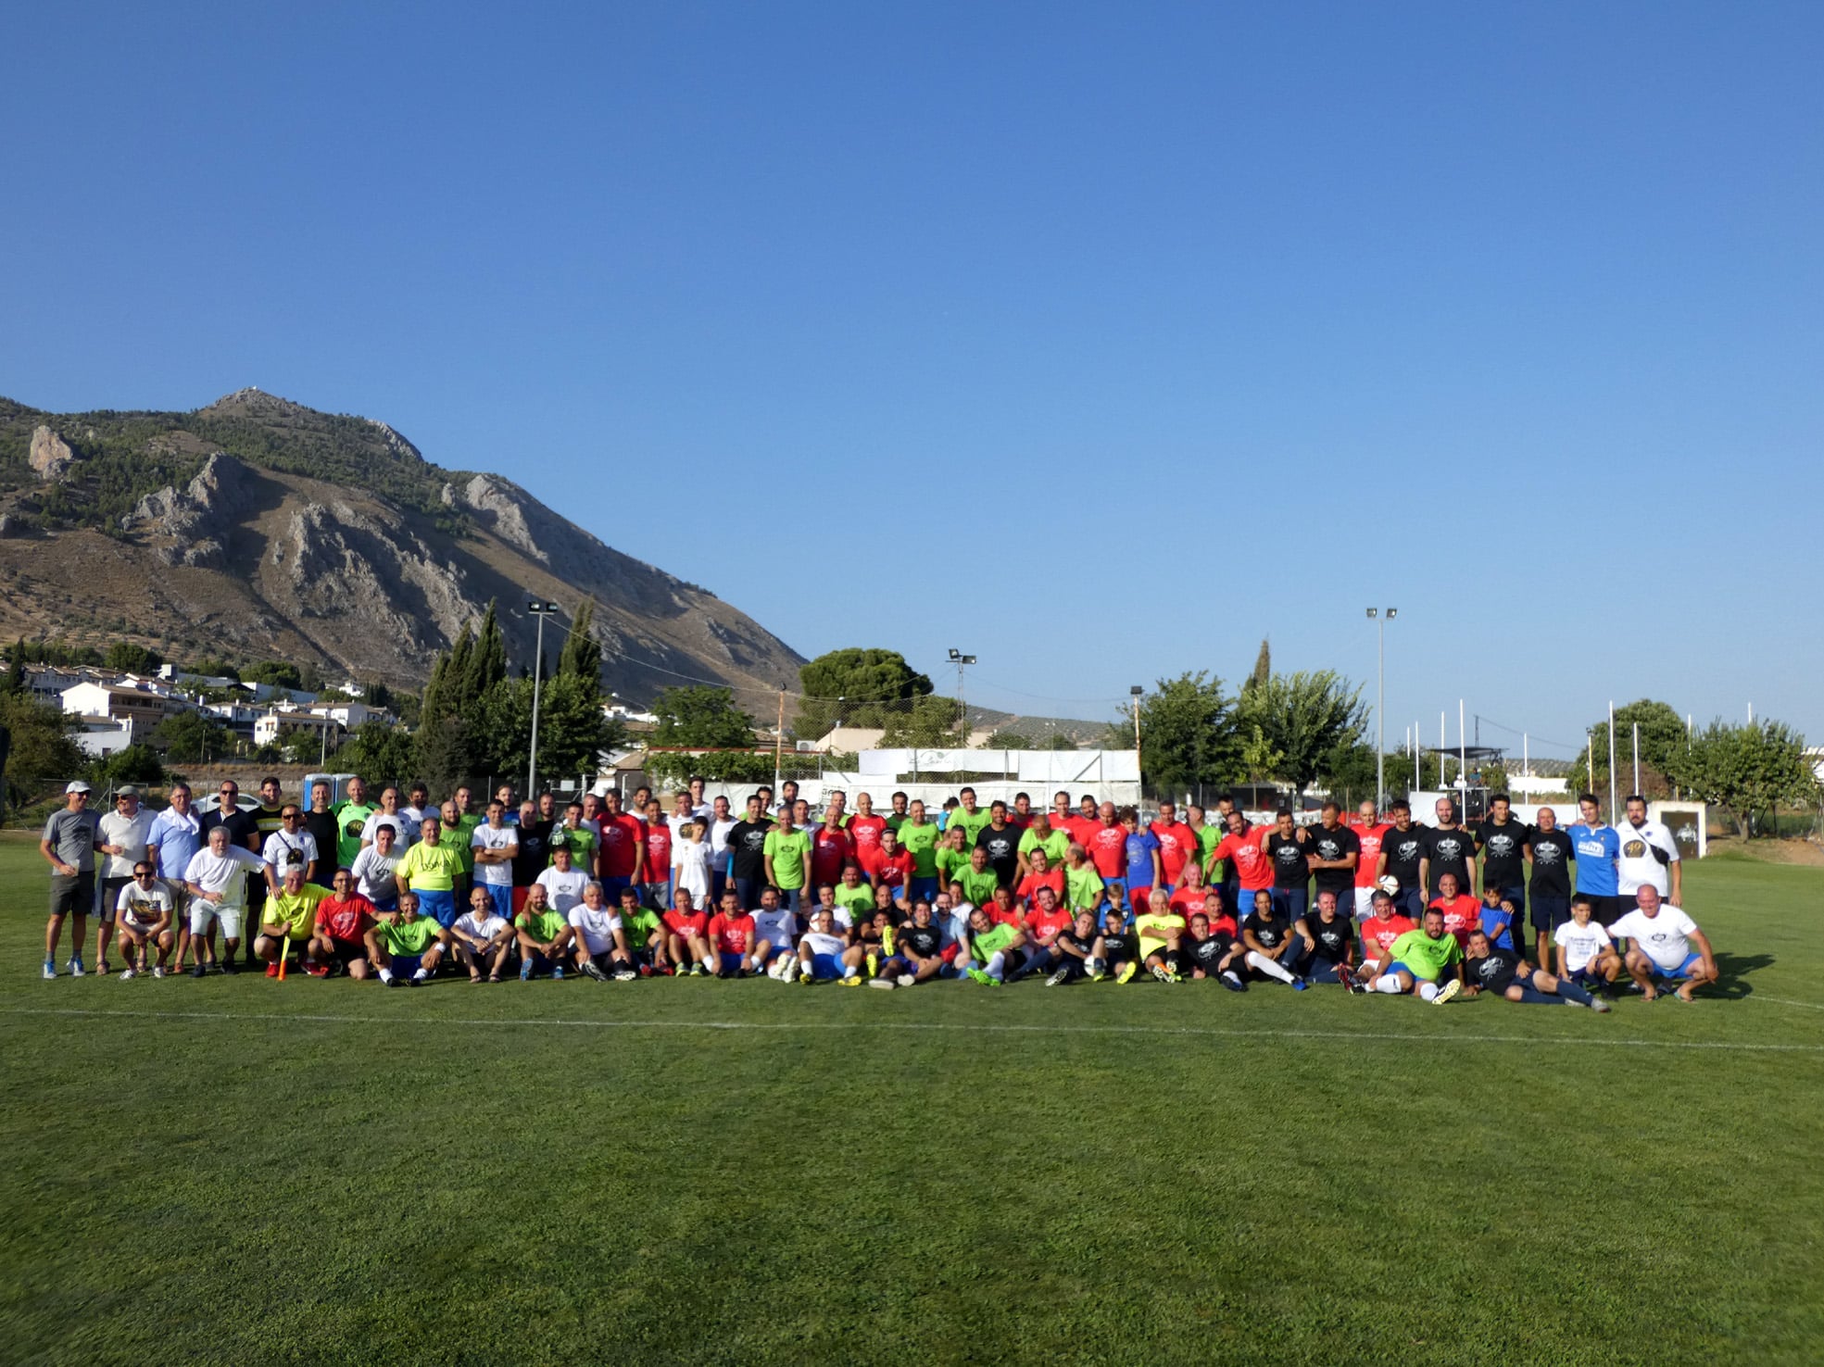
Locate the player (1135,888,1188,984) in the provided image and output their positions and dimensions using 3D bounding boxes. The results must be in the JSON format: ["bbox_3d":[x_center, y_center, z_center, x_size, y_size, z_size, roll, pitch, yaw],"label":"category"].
[{"bbox_3d":[2.429,2.441,15.350,0.540,0.880,0.800,0,-4,7],"label":"player"}]

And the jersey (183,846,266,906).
[{"bbox_3d":[-6.178,1.727,14.200,0.740,0.560,0.420,2,-5,-20],"label":"jersey"}]

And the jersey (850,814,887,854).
[{"bbox_3d":[-0.467,1.714,16.716,0.460,0.640,0.290,1,-5,-2],"label":"jersey"}]

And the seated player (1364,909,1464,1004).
[{"bbox_3d":[4.330,2.325,13.661,0.840,0.743,0.830,0,-5,5],"label":"seated player"}]

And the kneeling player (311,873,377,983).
[{"bbox_3d":[-5.174,2.199,14.400,0.620,0.960,0.720,2,-5,-14],"label":"kneeling player"}]

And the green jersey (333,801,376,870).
[{"bbox_3d":[-5.556,1.516,15.800,0.520,0.690,0.300,2,-5,-17],"label":"green jersey"}]

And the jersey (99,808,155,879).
[{"bbox_3d":[-7.148,1.460,14.400,0.510,0.660,0.300,3,-5,-22],"label":"jersey"}]

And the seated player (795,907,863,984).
[{"bbox_3d":[-0.775,2.483,14.950,0.660,0.660,1.050,1,-4,-3],"label":"seated player"}]

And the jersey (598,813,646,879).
[{"bbox_3d":[-2.918,1.640,15.900,0.500,0.660,0.310,0,-4,9],"label":"jersey"}]

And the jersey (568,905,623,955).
[{"bbox_3d":[-2.974,2.334,14.858,0.530,0.500,0.350,2,-5,-11],"label":"jersey"}]

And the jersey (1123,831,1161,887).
[{"bbox_3d":[2.374,1.788,16.200,0.380,0.580,0.250,-1,-5,27],"label":"jersey"}]

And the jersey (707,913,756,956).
[{"bbox_3d":[-1.752,2.433,15.300,0.460,0.470,0.340,1,-4,-6],"label":"jersey"}]

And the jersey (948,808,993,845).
[{"bbox_3d":[0.611,1.634,16.523,0.500,0.660,0.300,1,-5,-10],"label":"jersey"}]

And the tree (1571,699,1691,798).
[{"bbox_3d":[36.537,4.541,80.000,6.600,7.400,6.600,-1,-5,24],"label":"tree"}]

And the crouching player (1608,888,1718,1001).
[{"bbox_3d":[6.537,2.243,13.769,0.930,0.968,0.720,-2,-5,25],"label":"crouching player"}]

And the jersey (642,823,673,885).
[{"bbox_3d":[-2.534,1.690,15.700,0.420,0.630,0.280,1,-4,-7],"label":"jersey"}]

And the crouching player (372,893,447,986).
[{"bbox_3d":[-4.482,2.280,14.100,0.660,0.790,0.750,2,-5,-16],"label":"crouching player"}]

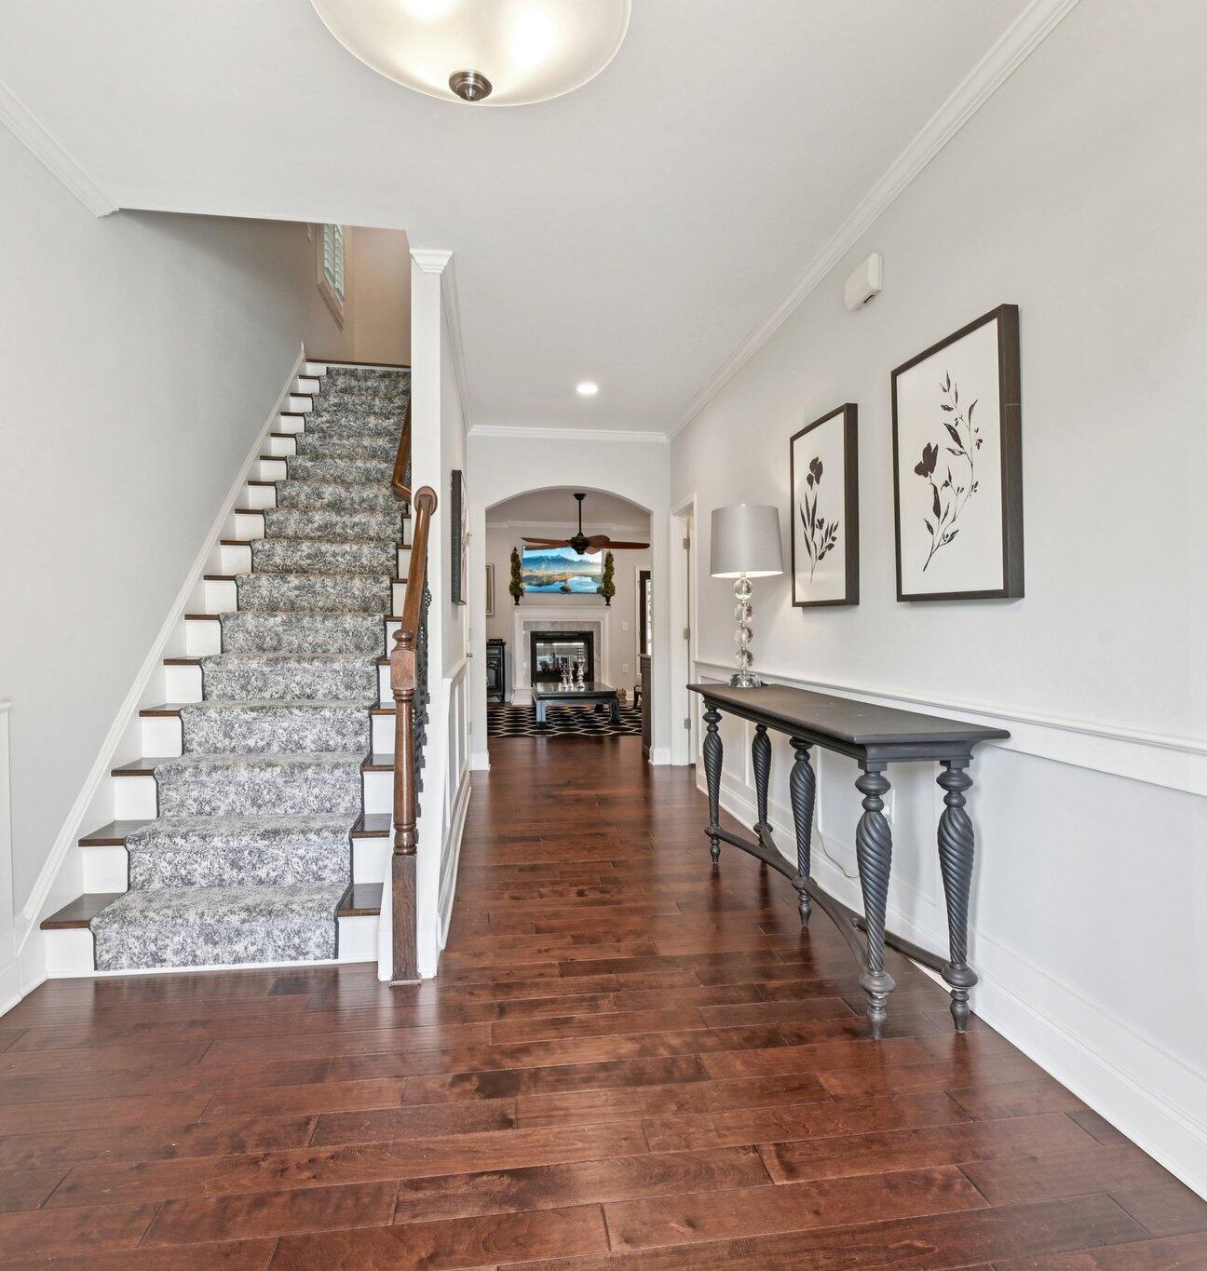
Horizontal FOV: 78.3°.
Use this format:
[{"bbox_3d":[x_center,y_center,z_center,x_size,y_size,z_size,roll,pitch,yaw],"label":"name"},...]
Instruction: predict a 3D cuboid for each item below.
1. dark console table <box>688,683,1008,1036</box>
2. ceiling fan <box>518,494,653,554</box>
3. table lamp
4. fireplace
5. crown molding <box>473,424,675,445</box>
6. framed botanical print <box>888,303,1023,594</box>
[{"bbox_3d":[0.777,0.695,2.869,0.479,0.862,1.724,0,1,-8],"label":"dark console table"},{"bbox_3d":[-0.206,-1.306,8.742,1.542,0.716,1.542,0,1,-8],"label":"ceiling fan"},{"bbox_3d":[0.690,-0.192,3.633,0.373,0.892,0.373,0,1,-8],"label":"table lamp"},{"bbox_3d":[-0.620,0.467,11.154,0.937,1.008,0.353,0,1,-8],"label":"fireplace"},{"bbox_3d":[-0.258,-1.626,5.979,1.633,0.086,0.071,0,1,-8],"label":"crown molding"},{"bbox_3d":[1.093,-0.517,2.332,0.050,0.817,0.585,0,1,-8],"label":"framed botanical print"}]

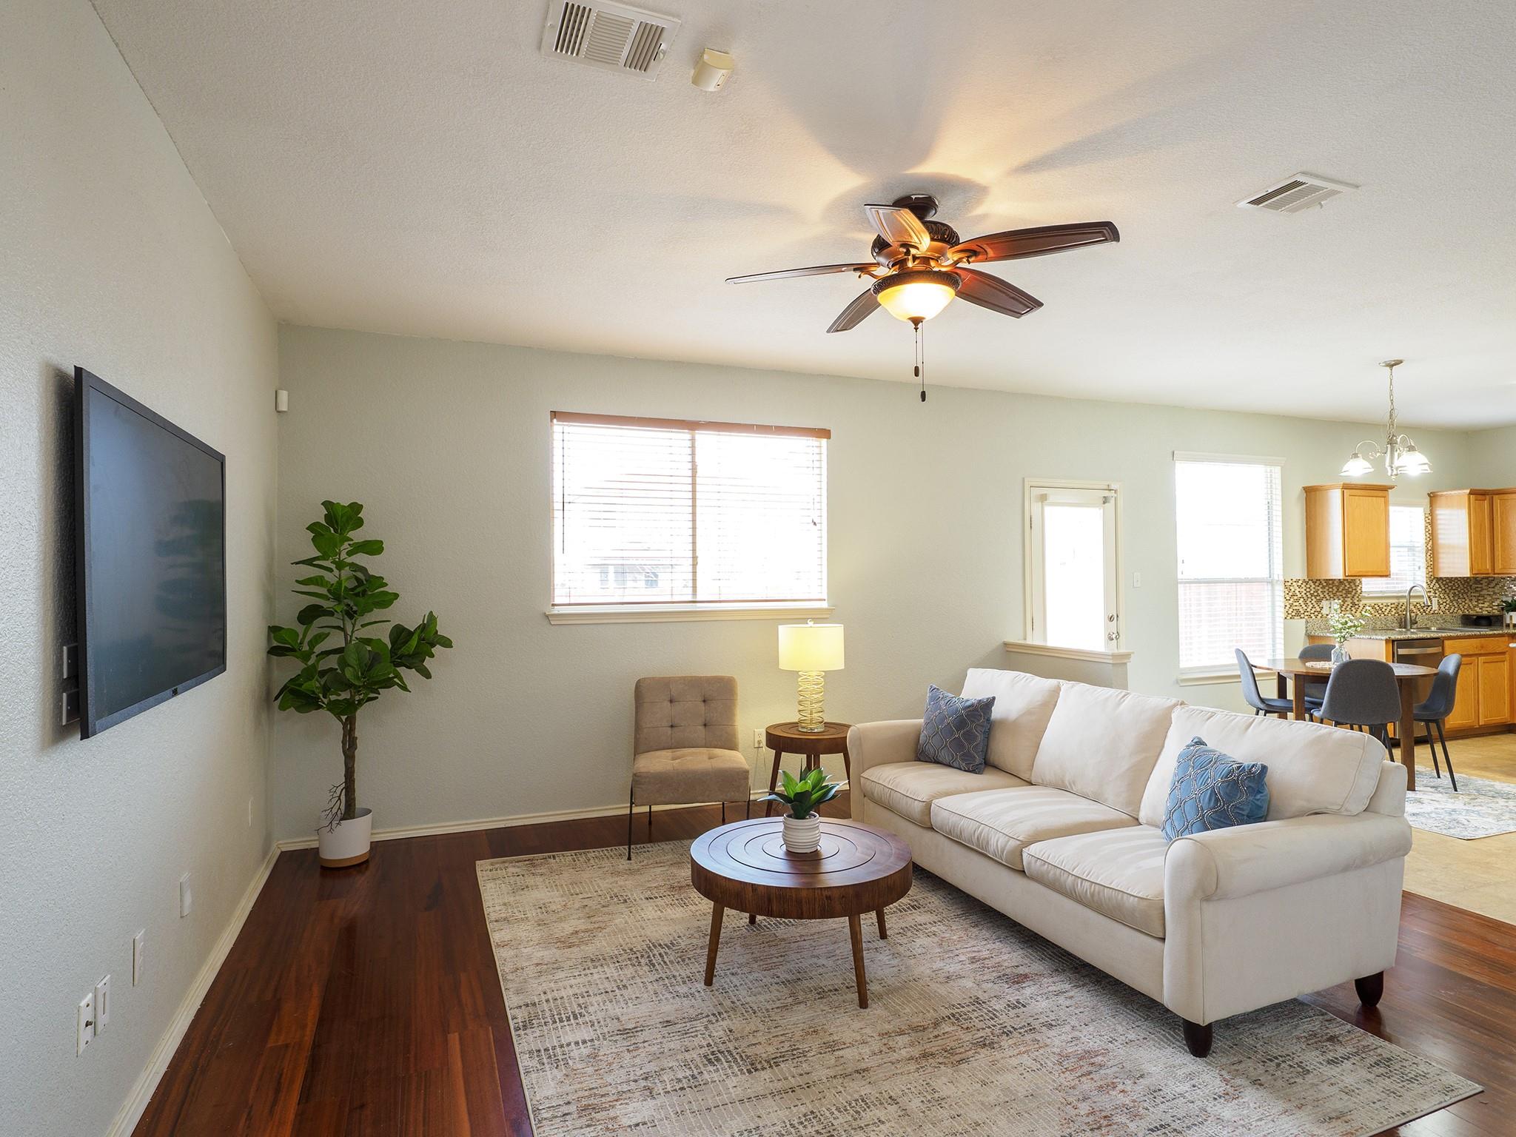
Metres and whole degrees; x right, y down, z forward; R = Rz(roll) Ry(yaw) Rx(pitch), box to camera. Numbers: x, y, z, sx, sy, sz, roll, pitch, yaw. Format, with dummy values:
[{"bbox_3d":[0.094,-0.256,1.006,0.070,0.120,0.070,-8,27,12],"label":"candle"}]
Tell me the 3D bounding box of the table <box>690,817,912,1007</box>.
[{"bbox_3d":[0.157,1.218,2.868,0.785,0.420,0.785,0,-1,0],"label":"table"}]

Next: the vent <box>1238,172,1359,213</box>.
[{"bbox_3d":[1.928,-1.325,2.822,0.300,0.025,0.250,0,-1,-21],"label":"vent"}]

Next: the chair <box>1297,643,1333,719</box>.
[{"bbox_3d":[4.271,1.023,5.877,0.440,0.860,0.510,-1,-1,24],"label":"chair"}]

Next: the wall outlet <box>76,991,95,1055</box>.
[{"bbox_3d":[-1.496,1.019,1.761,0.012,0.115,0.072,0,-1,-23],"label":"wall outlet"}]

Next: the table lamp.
[{"bbox_3d":[0.305,0.614,4.516,0.383,0.624,0.383,0,-1,0],"label":"table lamp"}]

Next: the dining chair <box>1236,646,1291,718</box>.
[{"bbox_3d":[3.748,1.024,5.679,0.510,0.860,0.440,-1,-1,24],"label":"dining chair"}]

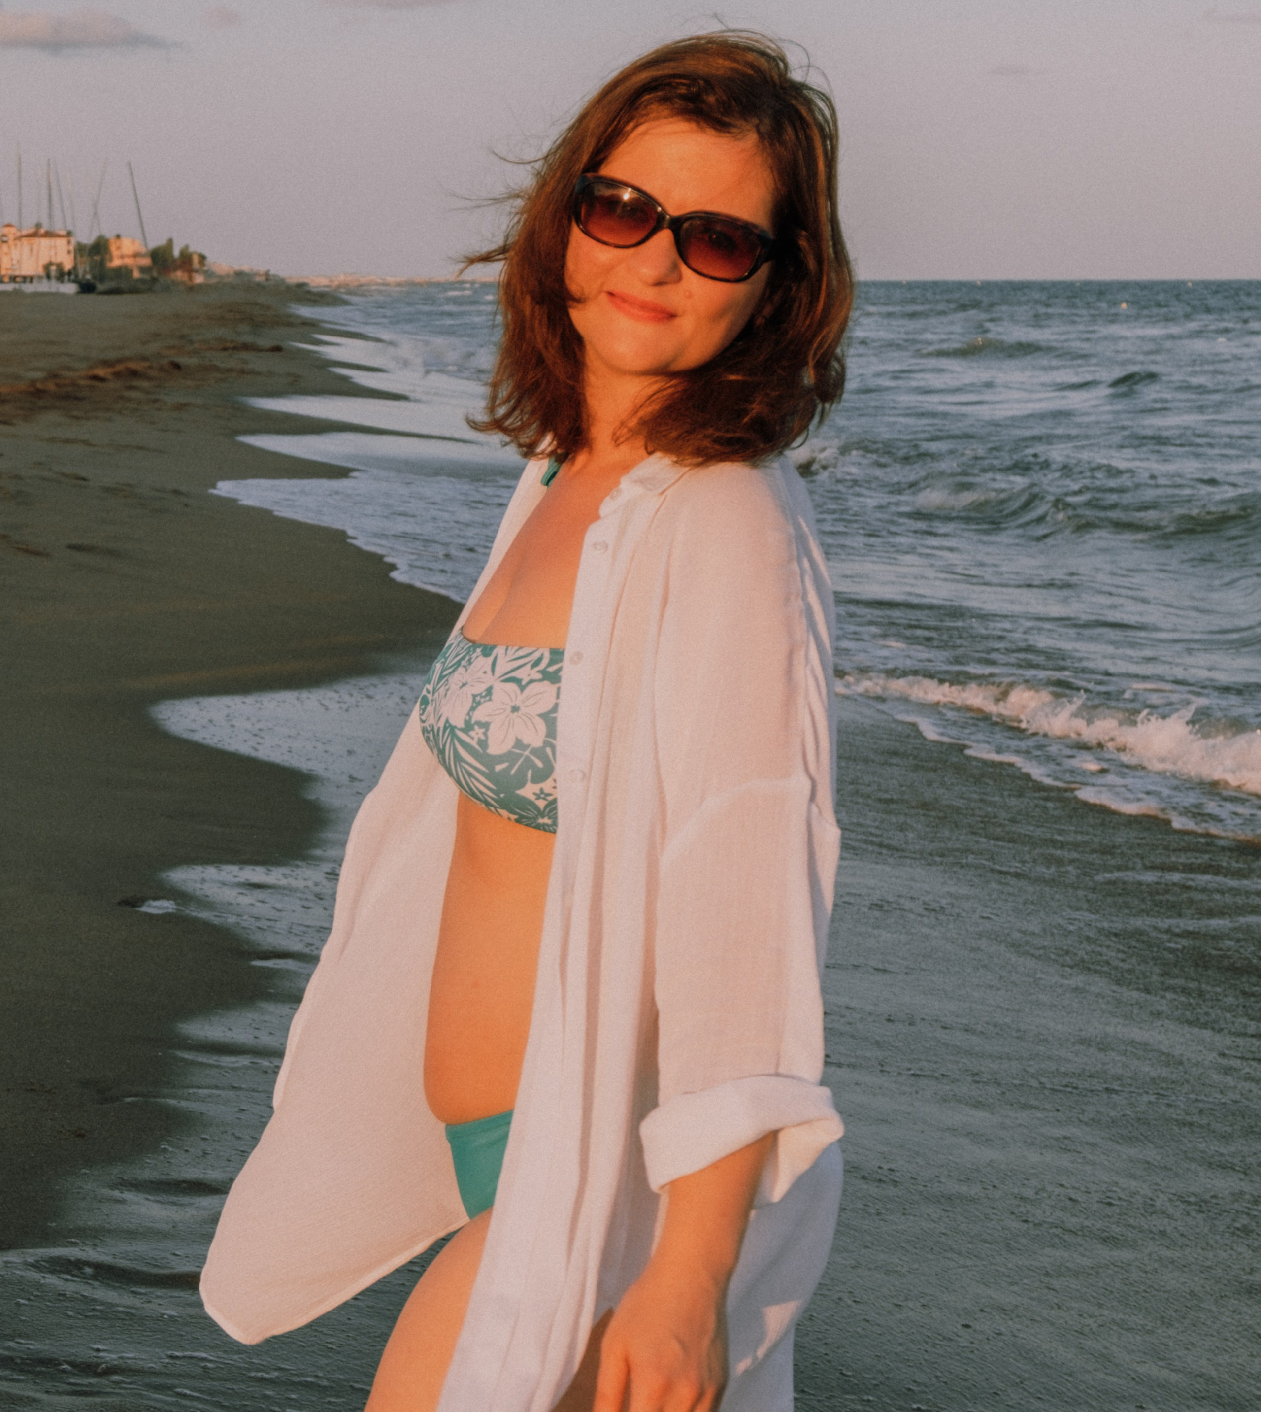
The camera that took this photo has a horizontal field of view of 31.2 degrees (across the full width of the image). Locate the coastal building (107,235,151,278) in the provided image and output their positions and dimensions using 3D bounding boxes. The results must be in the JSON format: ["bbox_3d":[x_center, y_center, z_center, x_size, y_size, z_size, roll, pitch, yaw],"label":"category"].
[{"bbox_3d":[-99.810,-89.190,450.000,10.000,9.000,9.000,-5,12,-24],"label":"coastal building"}]

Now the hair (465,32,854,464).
[{"bbox_3d":[0.020,-0.305,1.530,0.250,0.290,0.240,13,11,10],"label":"hair"}]

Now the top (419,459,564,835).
[{"bbox_3d":[-0.045,-0.045,1.540,0.210,0.260,0.290,-5,12,-27],"label":"top"}]

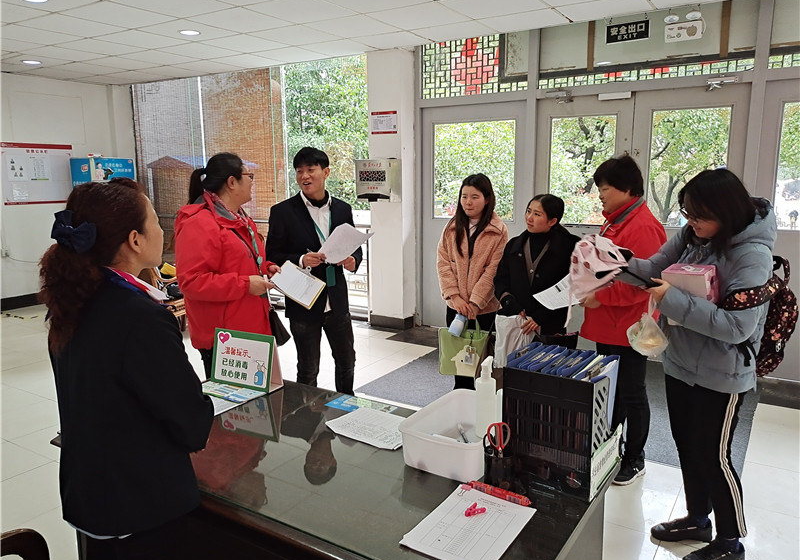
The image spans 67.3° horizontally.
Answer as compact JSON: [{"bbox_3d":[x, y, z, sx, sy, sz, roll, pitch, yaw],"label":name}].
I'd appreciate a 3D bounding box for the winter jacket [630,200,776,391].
[{"bbox_3d":[1.150,0.060,2.330,0.500,0.740,0.450,-1,10,-3],"label":"winter jacket"}]

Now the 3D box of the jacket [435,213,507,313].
[{"bbox_3d":[0.410,-0.093,3.400,0.430,0.580,0.310,3,10,18],"label":"jacket"}]

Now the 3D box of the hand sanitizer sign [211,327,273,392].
[{"bbox_3d":[-0.598,0.304,2.328,0.292,0.207,0.090,5,11,26],"label":"hand sanitizer sign"}]

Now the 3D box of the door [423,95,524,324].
[{"bbox_3d":[0.676,-0.560,5.808,1.080,2.200,0.060,6,12,33],"label":"door"}]

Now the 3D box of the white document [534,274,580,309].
[{"bbox_3d":[0.816,0.037,2.850,0.280,0.030,0.210,-31,31,-15],"label":"white document"}]

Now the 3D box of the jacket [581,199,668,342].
[{"bbox_3d":[1.110,-0.035,2.980,0.360,0.740,0.450,-5,11,-23],"label":"jacket"}]

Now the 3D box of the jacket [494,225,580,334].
[{"bbox_3d":[0.740,0.010,3.230,0.460,0.600,0.330,5,11,29],"label":"jacket"}]

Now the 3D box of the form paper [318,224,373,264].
[{"bbox_3d":[-0.242,-0.165,2.720,0.210,0.040,0.290,8,-36,-44],"label":"form paper"}]

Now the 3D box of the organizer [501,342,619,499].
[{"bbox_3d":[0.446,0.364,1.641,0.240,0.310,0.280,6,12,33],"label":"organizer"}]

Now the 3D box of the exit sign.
[{"bbox_3d":[1.746,-1.893,4.596,0.325,0.130,0.025,6,12,33],"label":"exit sign"}]

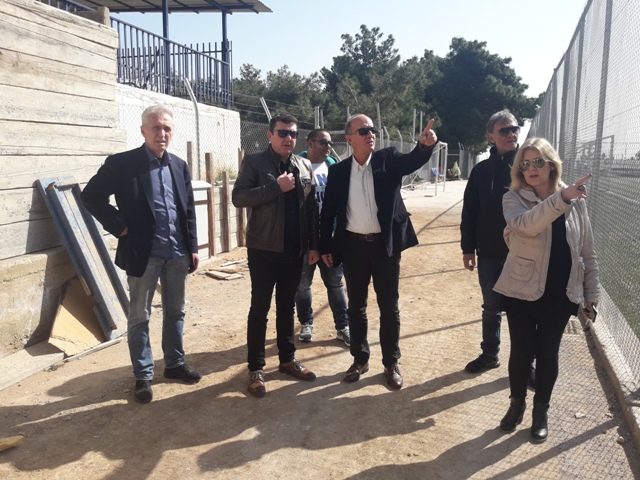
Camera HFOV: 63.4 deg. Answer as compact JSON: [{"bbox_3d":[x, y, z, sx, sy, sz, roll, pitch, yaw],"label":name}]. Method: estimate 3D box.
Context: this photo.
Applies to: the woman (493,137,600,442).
[{"bbox_3d":[1.169,0.269,2.739,0.530,1.593,0.430,1,9,5],"label":"woman"}]

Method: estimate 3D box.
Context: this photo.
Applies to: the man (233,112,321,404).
[{"bbox_3d":[-0.277,0.094,3.317,0.560,1.751,0.420,-4,10,-22],"label":"man"}]

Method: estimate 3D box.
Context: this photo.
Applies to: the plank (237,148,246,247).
[{"bbox_3d":[-1.303,-0.694,8.568,0.085,1.615,0.090,3,10,18],"label":"plank"}]

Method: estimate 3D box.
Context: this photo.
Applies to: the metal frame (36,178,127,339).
[{"bbox_3d":[-1.877,0.115,4.310,0.090,1.374,0.380,-22,2,18],"label":"metal frame"}]

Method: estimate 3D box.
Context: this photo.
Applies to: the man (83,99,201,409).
[{"bbox_3d":[-1.100,0.086,3.239,0.650,1.792,0.420,-7,12,-37],"label":"man"}]

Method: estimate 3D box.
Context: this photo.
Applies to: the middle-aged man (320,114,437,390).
[{"bbox_3d":[0.380,0.082,3.378,0.760,1.756,0.450,-1,9,-5],"label":"middle-aged man"}]

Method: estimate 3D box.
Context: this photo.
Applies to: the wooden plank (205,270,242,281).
[{"bbox_3d":[-1.230,0.428,6.584,0.230,0.050,0.500,-7,11,-35],"label":"wooden plank"}]

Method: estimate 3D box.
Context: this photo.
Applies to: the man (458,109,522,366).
[{"bbox_3d":[1.230,0.057,3.423,0.570,1.791,0.380,2,9,12],"label":"man"}]

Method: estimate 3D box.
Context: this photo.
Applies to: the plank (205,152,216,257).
[{"bbox_3d":[-1.622,-0.506,7.678,0.085,1.532,0.090,3,10,18],"label":"plank"}]

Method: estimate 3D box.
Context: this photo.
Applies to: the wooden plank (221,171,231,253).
[{"bbox_3d":[-1.481,-0.439,8.146,0.085,1.248,0.090,3,10,18],"label":"wooden plank"}]

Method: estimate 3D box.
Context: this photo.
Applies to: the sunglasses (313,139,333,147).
[{"bbox_3d":[0.031,-0.748,3.991,0.145,0.045,0.140,-7,12,-37],"label":"sunglasses"}]

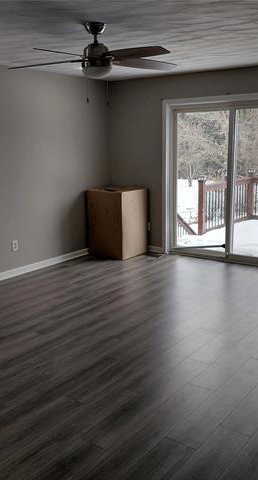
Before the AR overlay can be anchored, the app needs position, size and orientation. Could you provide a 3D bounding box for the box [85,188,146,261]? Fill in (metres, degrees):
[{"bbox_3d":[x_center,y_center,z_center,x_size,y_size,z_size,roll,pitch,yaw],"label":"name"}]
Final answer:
[{"bbox_3d":[-0.154,-0.249,6.572,0.589,0.915,0.579,8,15,36],"label":"box"}]

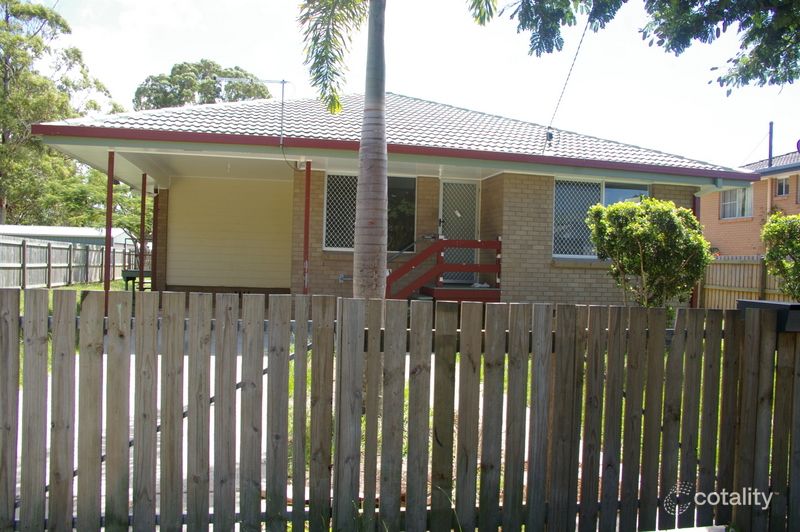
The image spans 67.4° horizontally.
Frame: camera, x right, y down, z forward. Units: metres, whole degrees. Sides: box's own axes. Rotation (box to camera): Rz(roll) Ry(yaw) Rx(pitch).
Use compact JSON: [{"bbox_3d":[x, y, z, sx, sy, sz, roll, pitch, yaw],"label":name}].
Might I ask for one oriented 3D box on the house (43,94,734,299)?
[{"bbox_3d":[-0.379,-1.883,16.081,13.200,5.950,11.500,2,1,-12],"label":"house"}]

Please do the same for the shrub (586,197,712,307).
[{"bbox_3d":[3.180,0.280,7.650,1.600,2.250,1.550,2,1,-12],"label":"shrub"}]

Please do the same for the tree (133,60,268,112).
[{"bbox_3d":[-13.100,-6.700,40.000,10.000,14.200,9.500,2,1,-12],"label":"tree"}]

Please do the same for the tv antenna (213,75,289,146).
[{"bbox_3d":[-2.380,-2.500,9.700,1.200,1.130,0.400,2,1,-12],"label":"tv antenna"}]

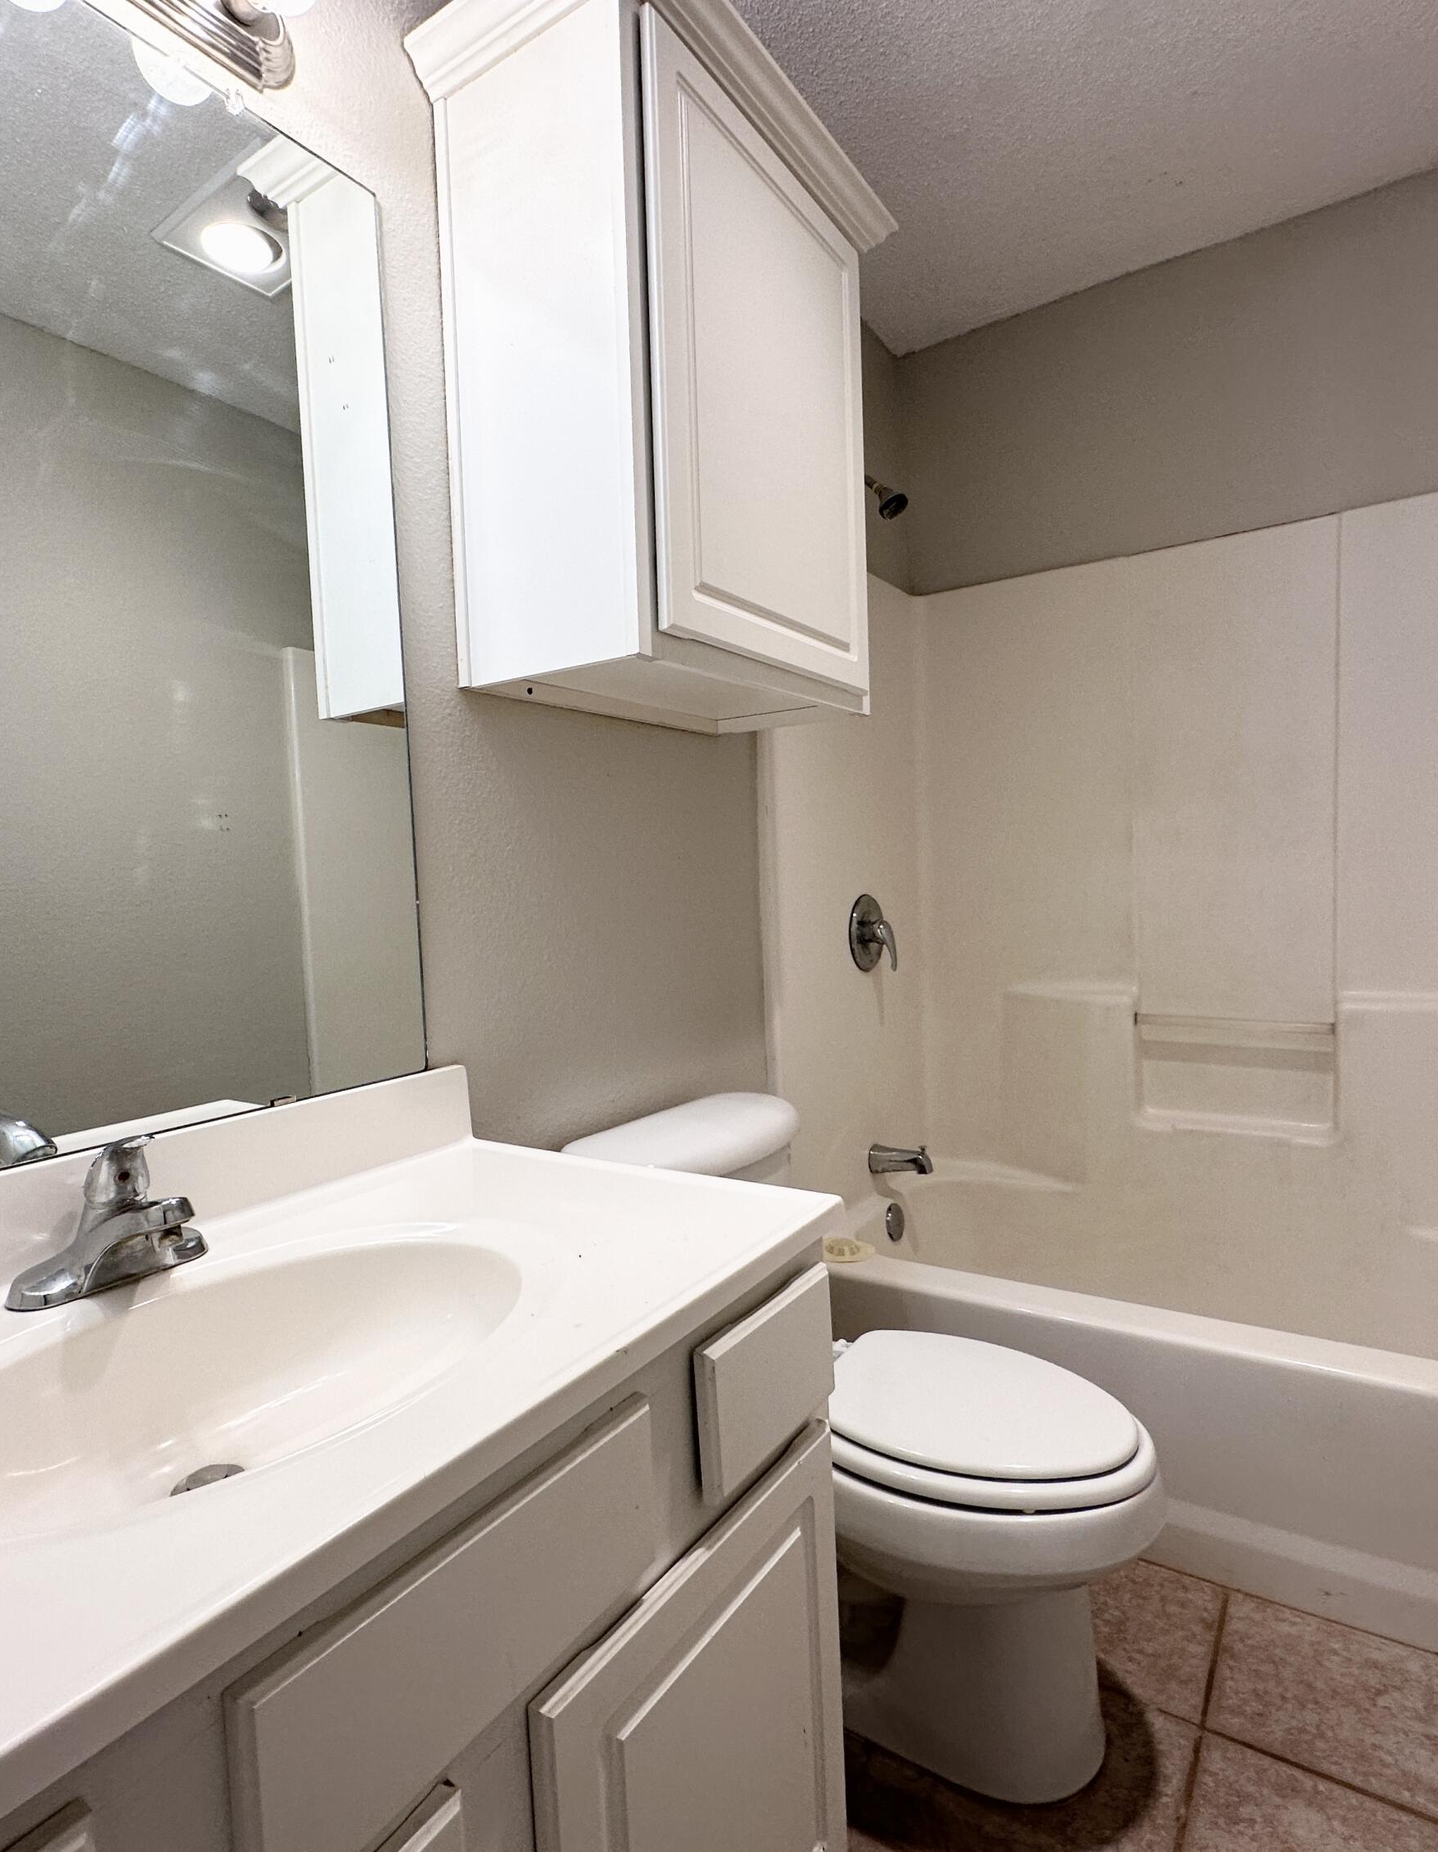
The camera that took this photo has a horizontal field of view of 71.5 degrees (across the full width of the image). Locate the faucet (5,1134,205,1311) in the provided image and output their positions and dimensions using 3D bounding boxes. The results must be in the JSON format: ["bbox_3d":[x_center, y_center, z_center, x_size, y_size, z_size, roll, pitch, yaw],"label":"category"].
[{"bbox_3d":[-0.486,0.232,0.834,0.160,0.140,0.160,0,3,33],"label":"faucet"}]

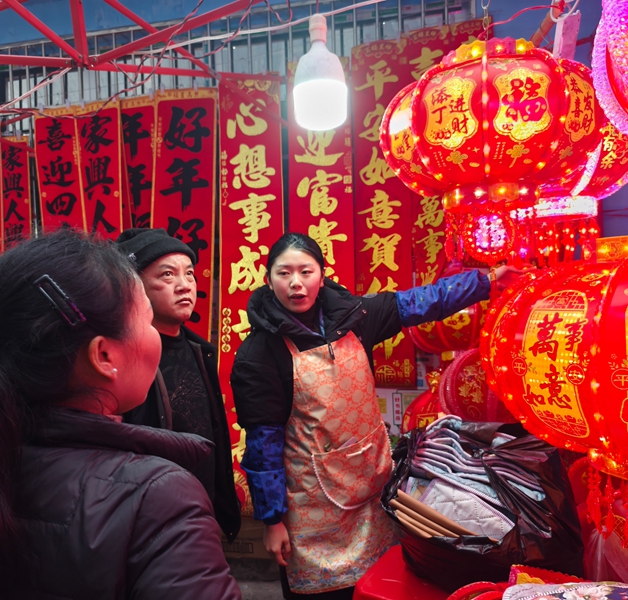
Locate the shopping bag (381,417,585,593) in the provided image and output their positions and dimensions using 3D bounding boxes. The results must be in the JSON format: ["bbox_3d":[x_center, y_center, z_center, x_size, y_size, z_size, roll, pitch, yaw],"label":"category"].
[{"bbox_3d":[0.355,0.410,1.130,0.390,0.270,0.310,0,2,23],"label":"shopping bag"}]

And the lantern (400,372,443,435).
[{"bbox_3d":[0.405,0.375,1.800,0.230,0.280,0.200,0,2,18],"label":"lantern"}]

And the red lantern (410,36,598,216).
[{"bbox_3d":[0.390,-0.385,1.220,0.455,0.350,0.455,-1,2,0],"label":"red lantern"}]

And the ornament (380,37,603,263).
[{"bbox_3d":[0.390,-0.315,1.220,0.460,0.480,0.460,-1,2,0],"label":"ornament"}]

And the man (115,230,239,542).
[{"bbox_3d":[-0.430,0.655,1.460,0.330,1.690,0.520,1,3,40],"label":"man"}]

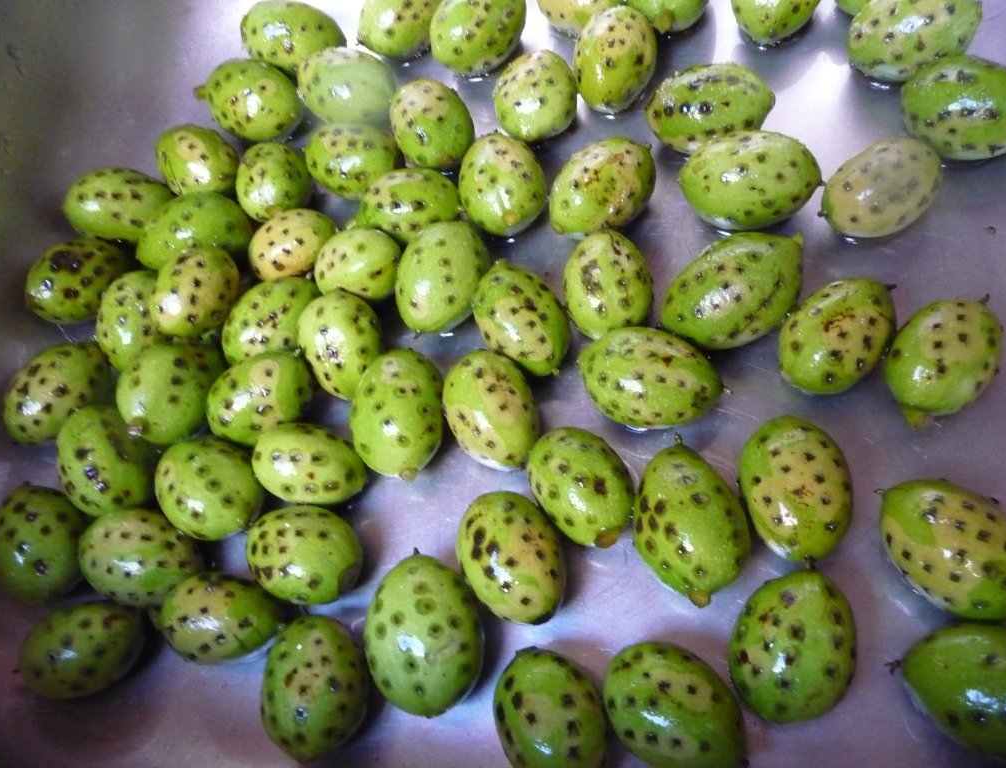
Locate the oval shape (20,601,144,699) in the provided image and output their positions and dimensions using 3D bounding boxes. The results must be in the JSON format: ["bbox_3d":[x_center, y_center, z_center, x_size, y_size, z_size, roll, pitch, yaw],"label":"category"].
[{"bbox_3d":[-0.136,0.086,0.268,0.038,0.027,0.027,-27,61,-6],"label":"oval shape"}]

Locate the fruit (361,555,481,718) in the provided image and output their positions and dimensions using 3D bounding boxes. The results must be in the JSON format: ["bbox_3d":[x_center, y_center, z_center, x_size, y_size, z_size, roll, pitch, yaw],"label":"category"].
[{"bbox_3d":[-0.024,0.077,0.258,0.036,0.036,0.050,-16,64,3],"label":"fruit"}]

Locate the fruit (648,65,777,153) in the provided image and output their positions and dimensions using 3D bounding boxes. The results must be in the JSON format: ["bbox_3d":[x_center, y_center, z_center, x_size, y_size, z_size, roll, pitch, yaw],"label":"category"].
[{"bbox_3d":[0.083,-0.110,0.333,0.051,0.032,0.032,1,66,11],"label":"fruit"}]

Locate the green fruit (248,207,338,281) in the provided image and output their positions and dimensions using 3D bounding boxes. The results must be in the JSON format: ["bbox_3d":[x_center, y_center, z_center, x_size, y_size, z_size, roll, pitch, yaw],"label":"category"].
[{"bbox_3d":[-0.082,-0.054,0.321,0.035,0.025,0.025,-26,61,-2],"label":"green fruit"}]

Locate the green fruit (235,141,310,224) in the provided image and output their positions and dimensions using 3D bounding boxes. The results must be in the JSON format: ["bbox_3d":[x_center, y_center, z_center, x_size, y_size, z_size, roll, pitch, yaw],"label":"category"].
[{"bbox_3d":[-0.100,-0.088,0.362,0.031,0.031,0.036,-8,65,7],"label":"green fruit"}]

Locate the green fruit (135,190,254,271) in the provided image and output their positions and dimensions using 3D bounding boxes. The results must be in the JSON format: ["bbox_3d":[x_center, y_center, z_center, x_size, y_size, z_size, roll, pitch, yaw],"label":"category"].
[{"bbox_3d":[-0.125,-0.060,0.339,0.046,0.032,0.032,-24,61,-3],"label":"green fruit"}]

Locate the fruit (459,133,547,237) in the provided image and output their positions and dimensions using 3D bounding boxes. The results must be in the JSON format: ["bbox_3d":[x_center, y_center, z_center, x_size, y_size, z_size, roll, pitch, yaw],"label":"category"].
[{"bbox_3d":[0.000,-0.077,0.319,0.032,0.032,0.042,-18,63,4],"label":"fruit"}]

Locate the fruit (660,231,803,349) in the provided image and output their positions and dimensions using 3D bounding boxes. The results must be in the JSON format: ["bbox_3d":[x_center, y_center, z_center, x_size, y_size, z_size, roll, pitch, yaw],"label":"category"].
[{"bbox_3d":[0.078,-0.032,0.278,0.051,0.034,0.034,-33,61,1],"label":"fruit"}]

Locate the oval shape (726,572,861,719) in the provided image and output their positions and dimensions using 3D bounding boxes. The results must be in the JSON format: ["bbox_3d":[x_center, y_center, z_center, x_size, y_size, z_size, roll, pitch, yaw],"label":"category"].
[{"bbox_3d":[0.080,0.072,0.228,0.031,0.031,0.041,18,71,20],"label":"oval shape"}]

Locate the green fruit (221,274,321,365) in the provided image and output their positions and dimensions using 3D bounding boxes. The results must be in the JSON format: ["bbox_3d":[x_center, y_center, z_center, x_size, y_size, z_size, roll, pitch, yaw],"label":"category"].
[{"bbox_3d":[-0.094,-0.026,0.333,0.043,0.031,0.031,-40,65,-8],"label":"green fruit"}]

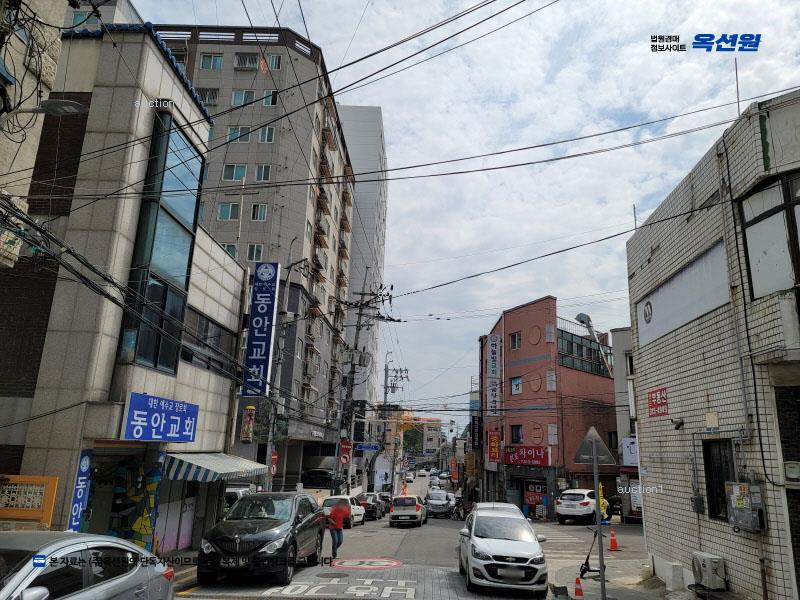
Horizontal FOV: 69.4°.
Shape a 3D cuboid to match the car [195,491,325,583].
[{"bbox_3d":[-2.983,5.234,13.057,1.880,1.735,4.450,0,-17,4],"label":"car"}]

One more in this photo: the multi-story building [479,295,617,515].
[{"bbox_3d":[10.008,7.646,39.430,8.200,12.500,12.000,7,-15,-19],"label":"multi-story building"}]

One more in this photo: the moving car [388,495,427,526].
[{"bbox_3d":[0.478,10.833,29.754,1.595,1.485,3.600,-2,-18,8],"label":"moving car"}]

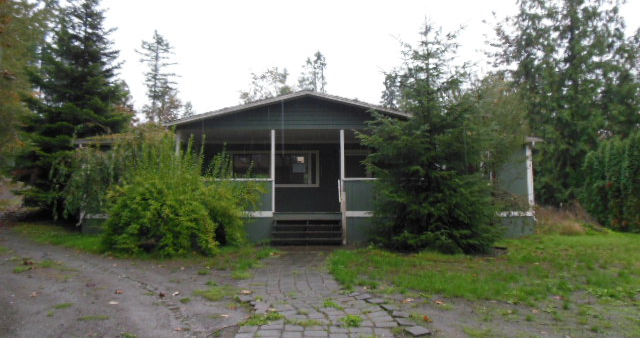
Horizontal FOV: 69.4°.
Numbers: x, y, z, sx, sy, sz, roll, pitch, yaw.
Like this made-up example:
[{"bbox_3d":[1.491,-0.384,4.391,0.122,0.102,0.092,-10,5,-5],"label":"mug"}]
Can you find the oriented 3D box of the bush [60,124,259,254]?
[{"bbox_3d":[-3.939,0.428,11.213,4.993,2.909,3.300,0,-5,0],"label":"bush"}]

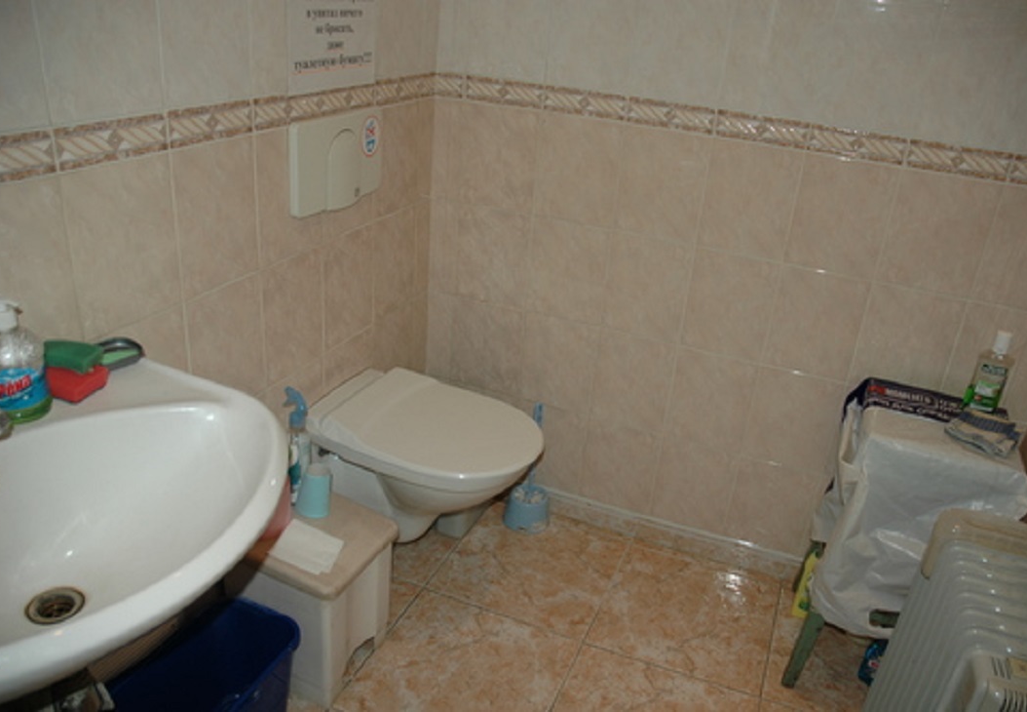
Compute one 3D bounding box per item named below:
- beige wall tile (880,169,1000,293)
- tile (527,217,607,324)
[{"bbox_3d":[0.882,-0.254,1.669,0.200,0.250,0.010,14,26,19],"label":"beige wall tile"},{"bbox_3d":[0.135,-0.212,2.022,0.200,0.250,0.010,14,26,19],"label":"tile"}]

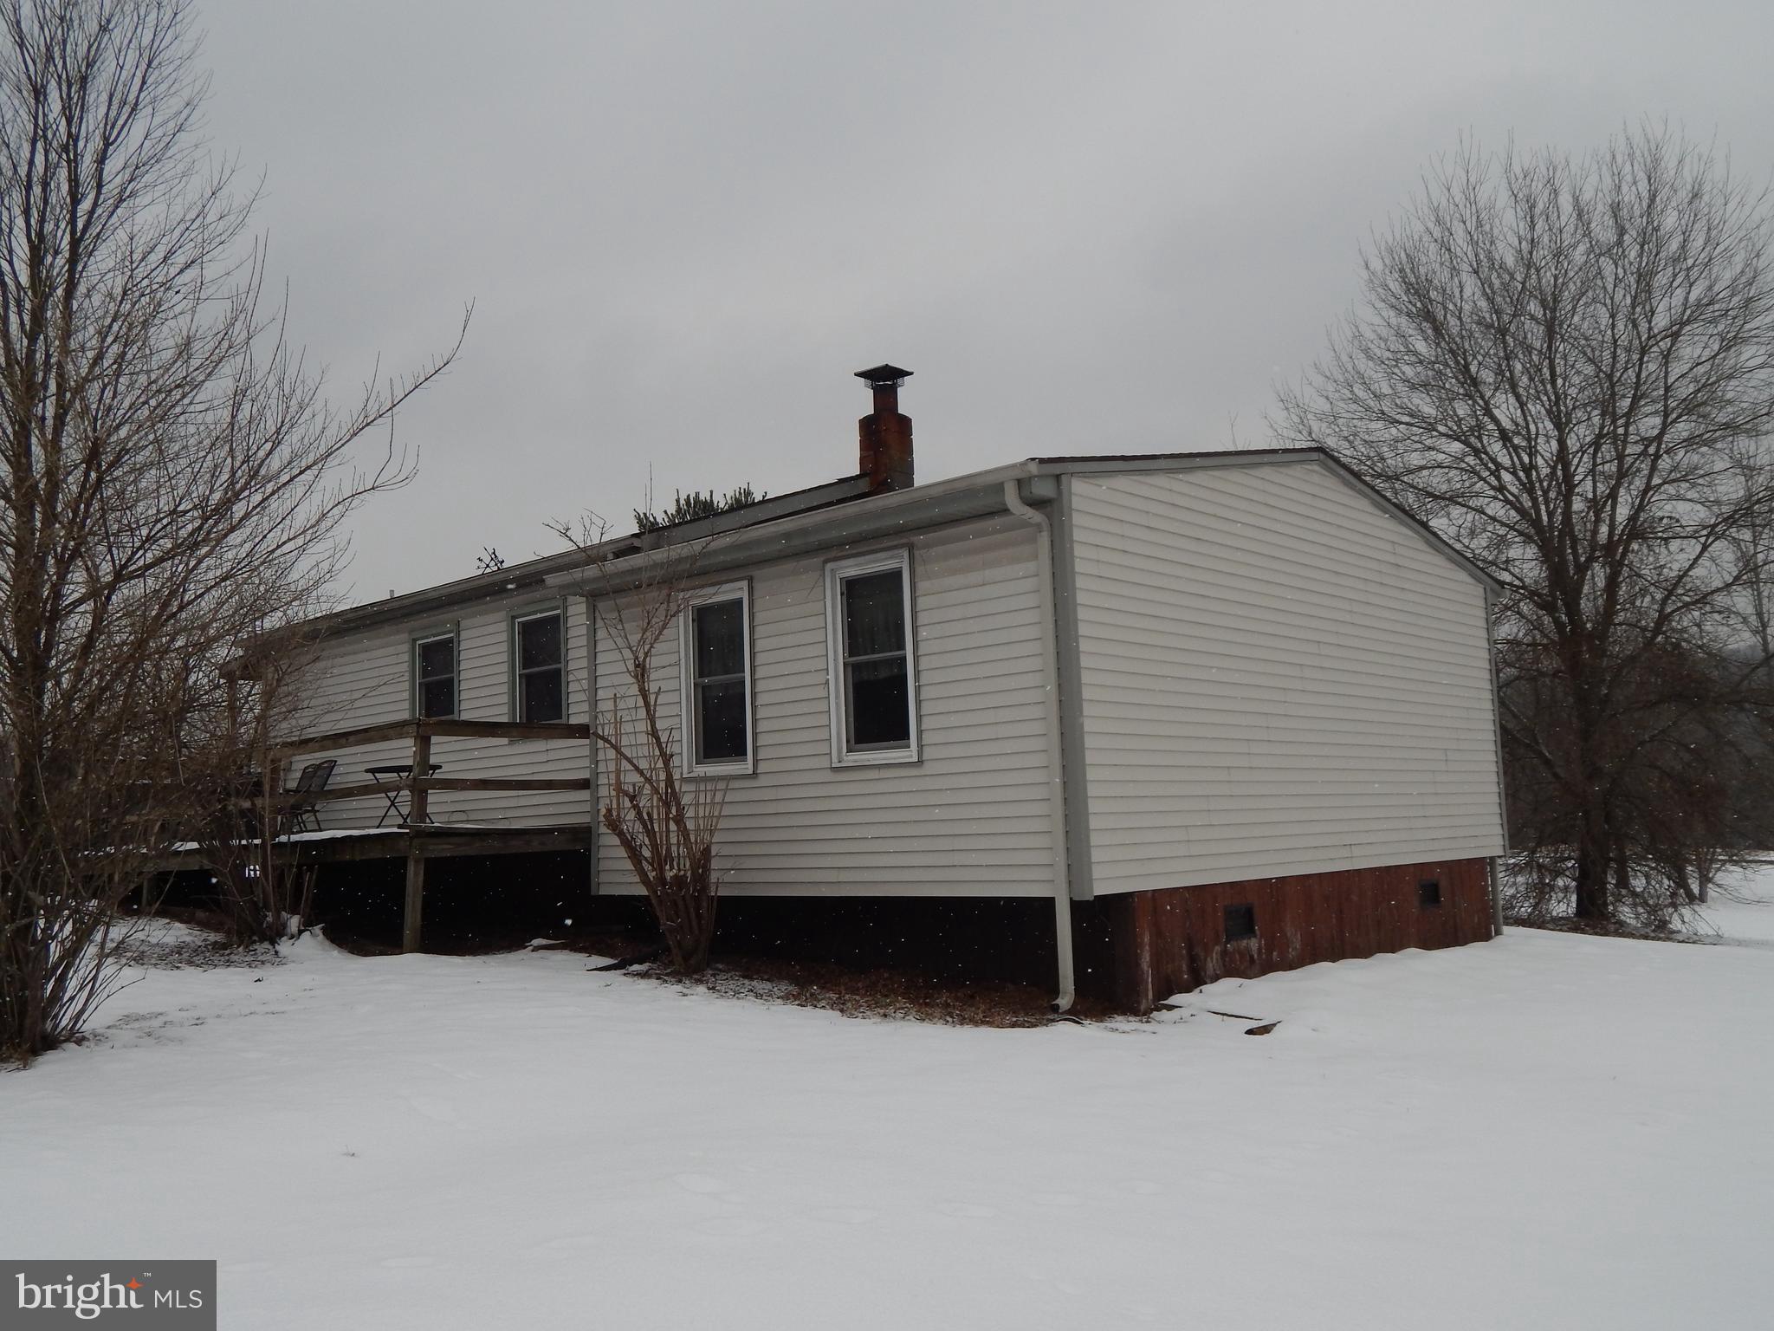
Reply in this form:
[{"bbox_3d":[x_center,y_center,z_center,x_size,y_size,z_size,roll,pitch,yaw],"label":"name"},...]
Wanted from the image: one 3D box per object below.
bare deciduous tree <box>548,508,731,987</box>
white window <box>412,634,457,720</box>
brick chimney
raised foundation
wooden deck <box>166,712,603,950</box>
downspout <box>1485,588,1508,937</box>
[{"bbox_3d":[-1.795,0.578,10.414,1.250,3.500,1.150,-1,-7,-10],"label":"bare deciduous tree"},{"bbox_3d":[-4.658,0.148,14.761,0.823,0.965,0.102,-8,-9,42],"label":"white window"},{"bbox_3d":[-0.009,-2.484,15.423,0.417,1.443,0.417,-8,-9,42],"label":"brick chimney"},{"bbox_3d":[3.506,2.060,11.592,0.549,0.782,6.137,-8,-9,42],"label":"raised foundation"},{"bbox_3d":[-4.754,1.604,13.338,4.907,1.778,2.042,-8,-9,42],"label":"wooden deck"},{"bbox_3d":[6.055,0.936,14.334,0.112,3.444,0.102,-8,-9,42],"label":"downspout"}]

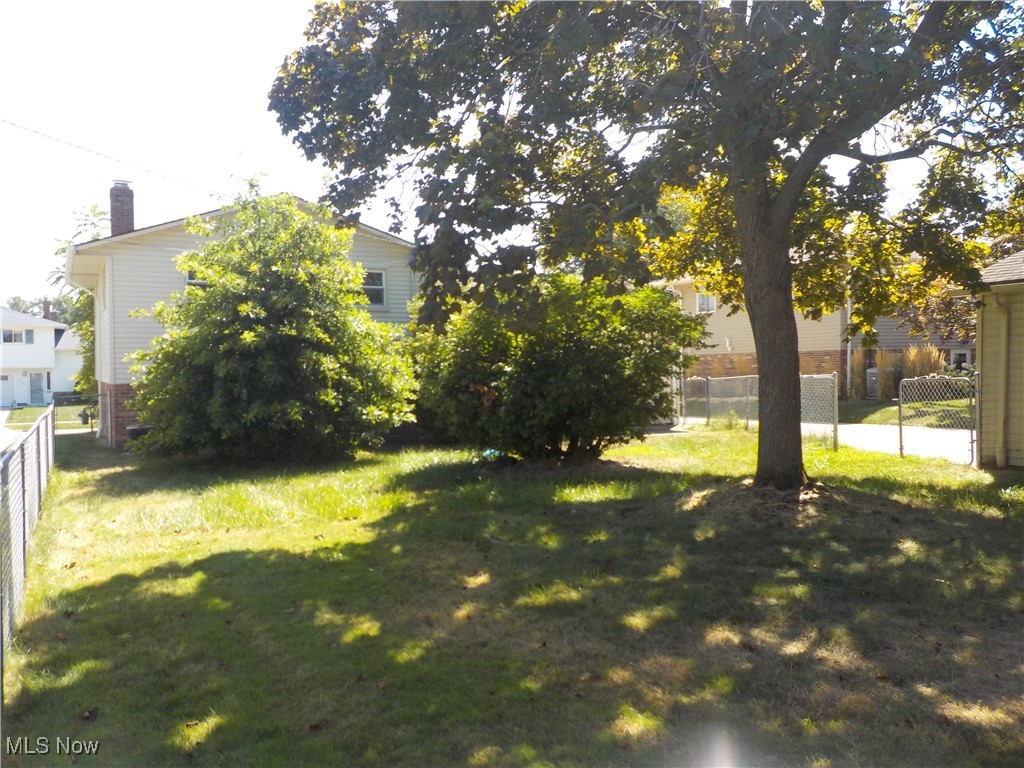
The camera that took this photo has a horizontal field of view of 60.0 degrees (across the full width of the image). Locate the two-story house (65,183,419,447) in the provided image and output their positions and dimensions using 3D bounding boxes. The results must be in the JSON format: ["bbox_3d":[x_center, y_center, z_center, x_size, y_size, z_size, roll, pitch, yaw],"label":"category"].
[{"bbox_3d":[-6.528,-1.879,22.164,8.250,5.950,7.900,-1,2,-26],"label":"two-story house"}]

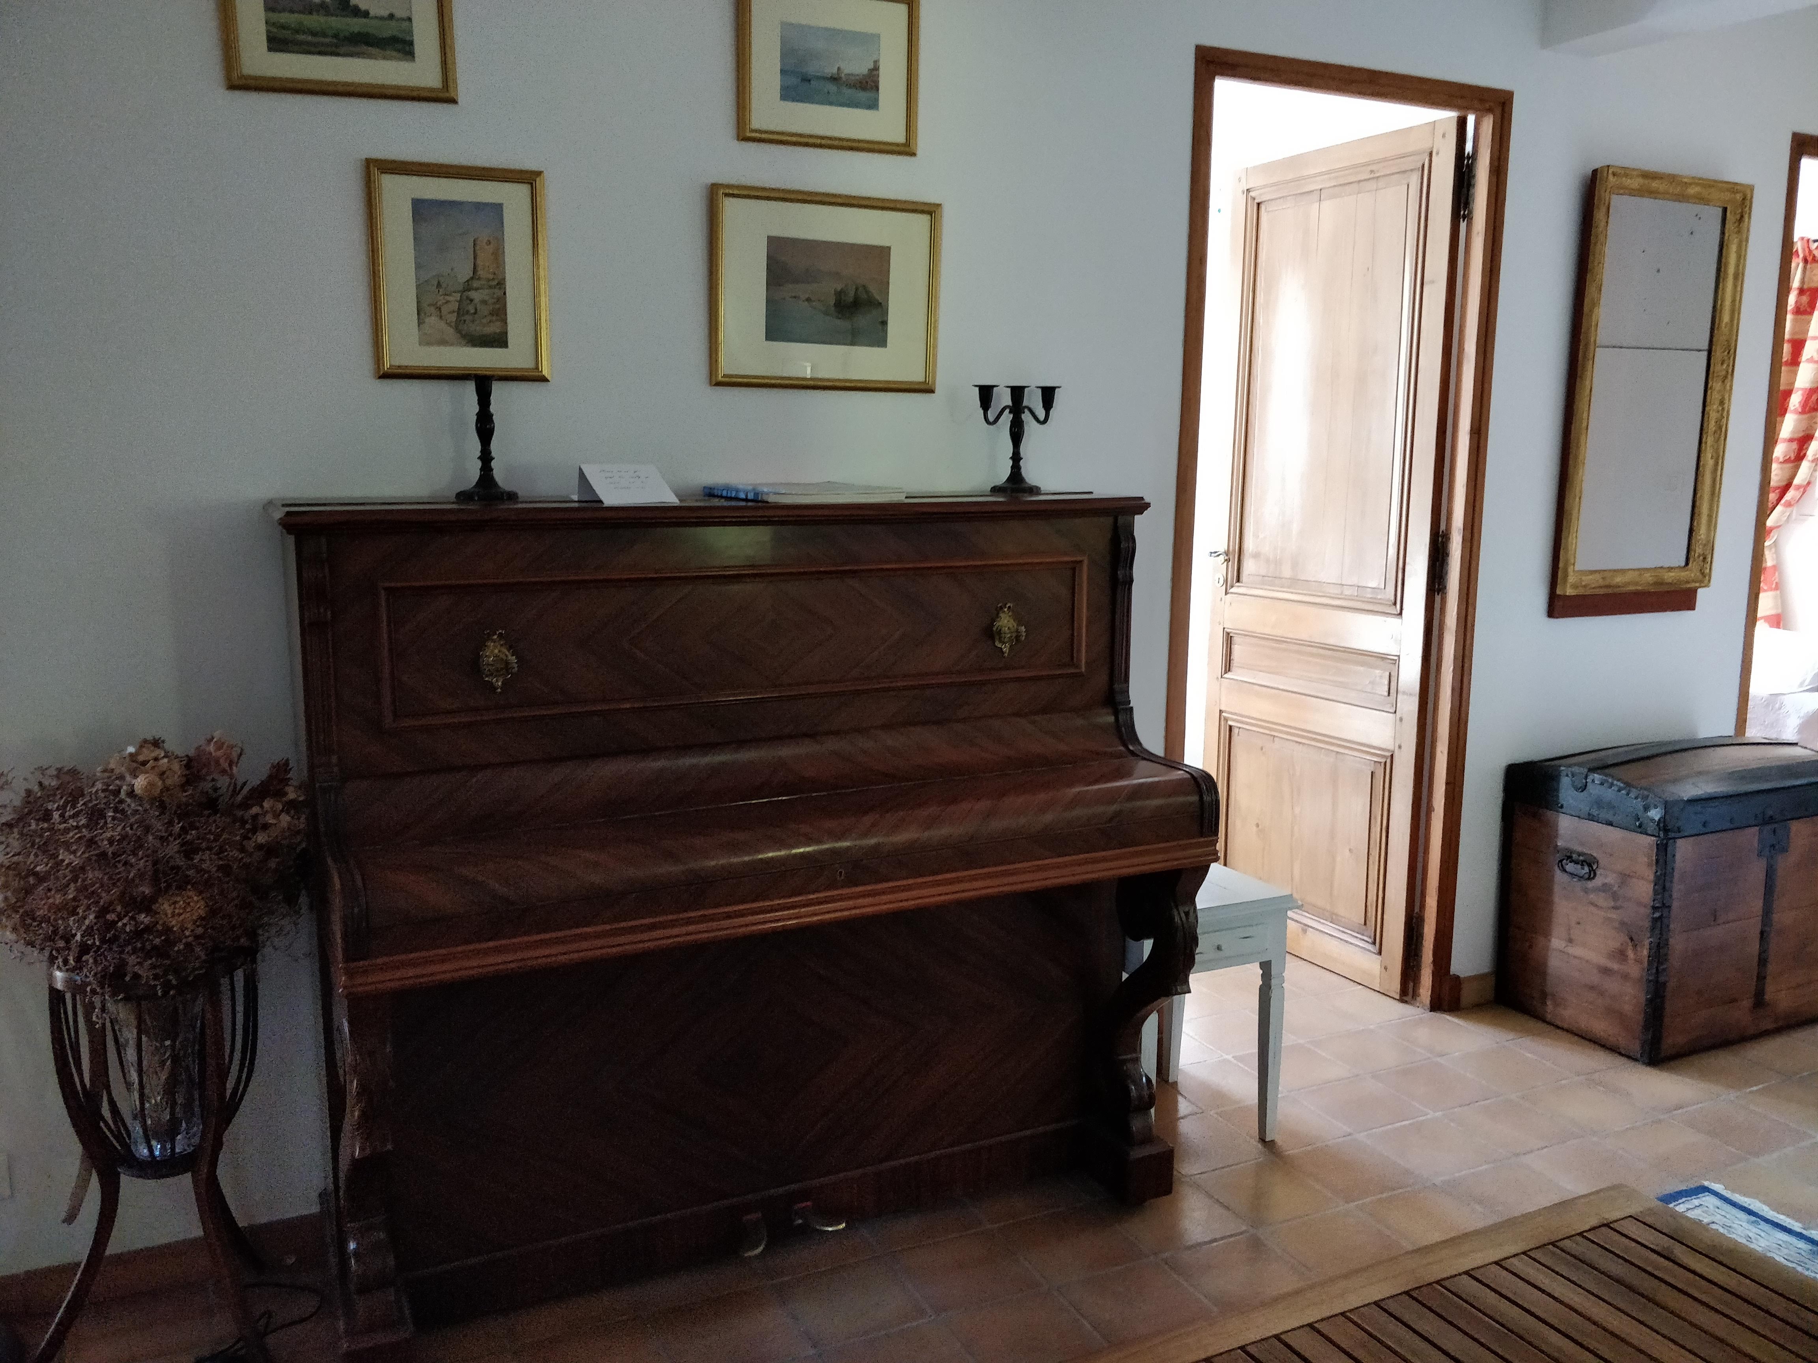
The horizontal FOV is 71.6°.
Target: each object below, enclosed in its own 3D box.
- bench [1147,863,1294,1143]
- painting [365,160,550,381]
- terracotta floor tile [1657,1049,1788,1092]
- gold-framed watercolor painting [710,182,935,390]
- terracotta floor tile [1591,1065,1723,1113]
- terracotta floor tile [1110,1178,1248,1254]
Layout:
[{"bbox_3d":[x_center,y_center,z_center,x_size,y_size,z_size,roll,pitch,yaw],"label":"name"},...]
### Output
[{"bbox_3d":[0.526,0.662,2.589,0.380,0.510,0.350,-5,11,-26],"label":"bench"},{"bbox_3d":[-0.742,-0.674,2.090,0.273,0.343,0.020,-4,9,-23],"label":"painting"},{"bbox_3d":[1.819,0.880,2.827,0.195,0.015,0.195,-4,8,-22],"label":"terracotta floor tile"},{"bbox_3d":[-0.151,-0.718,2.335,0.443,0.349,0.020,-4,9,-23],"label":"gold-framed watercolor painting"},{"bbox_3d":[1.625,0.893,2.747,0.195,0.015,0.195,-4,8,-22],"label":"terracotta floor tile"},{"bbox_3d":[0.481,0.969,2.274,0.195,0.015,0.195,-4,8,-22],"label":"terracotta floor tile"}]

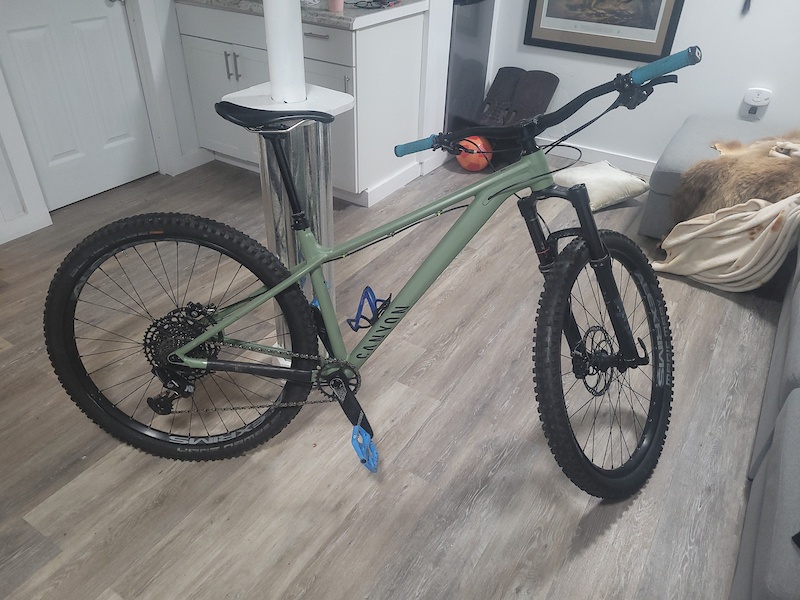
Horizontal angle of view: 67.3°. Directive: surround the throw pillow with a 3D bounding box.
[{"bbox_3d":[1.148,-0.674,3.452,0.440,0.130,0.440,-13,36,-21],"label":"throw pillow"}]

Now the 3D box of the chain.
[{"bbox_3d":[-0.378,0.218,1.624,0.515,0.215,0.035,2,22,0],"label":"chain"}]

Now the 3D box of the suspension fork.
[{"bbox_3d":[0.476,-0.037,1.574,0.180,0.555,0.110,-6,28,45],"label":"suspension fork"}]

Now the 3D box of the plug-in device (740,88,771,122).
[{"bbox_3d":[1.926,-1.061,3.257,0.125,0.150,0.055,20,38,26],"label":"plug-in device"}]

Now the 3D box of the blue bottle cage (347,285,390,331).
[{"bbox_3d":[-0.083,0.026,1.592,0.080,0.145,0.075,35,18,-12],"label":"blue bottle cage"}]

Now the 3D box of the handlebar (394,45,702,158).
[{"bbox_3d":[0.303,-0.434,1.439,0.785,0.090,0.110,-6,21,45],"label":"handlebar"}]

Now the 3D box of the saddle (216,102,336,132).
[{"bbox_3d":[-0.294,-0.432,1.416,0.277,0.070,0.145,4,22,0],"label":"saddle"}]

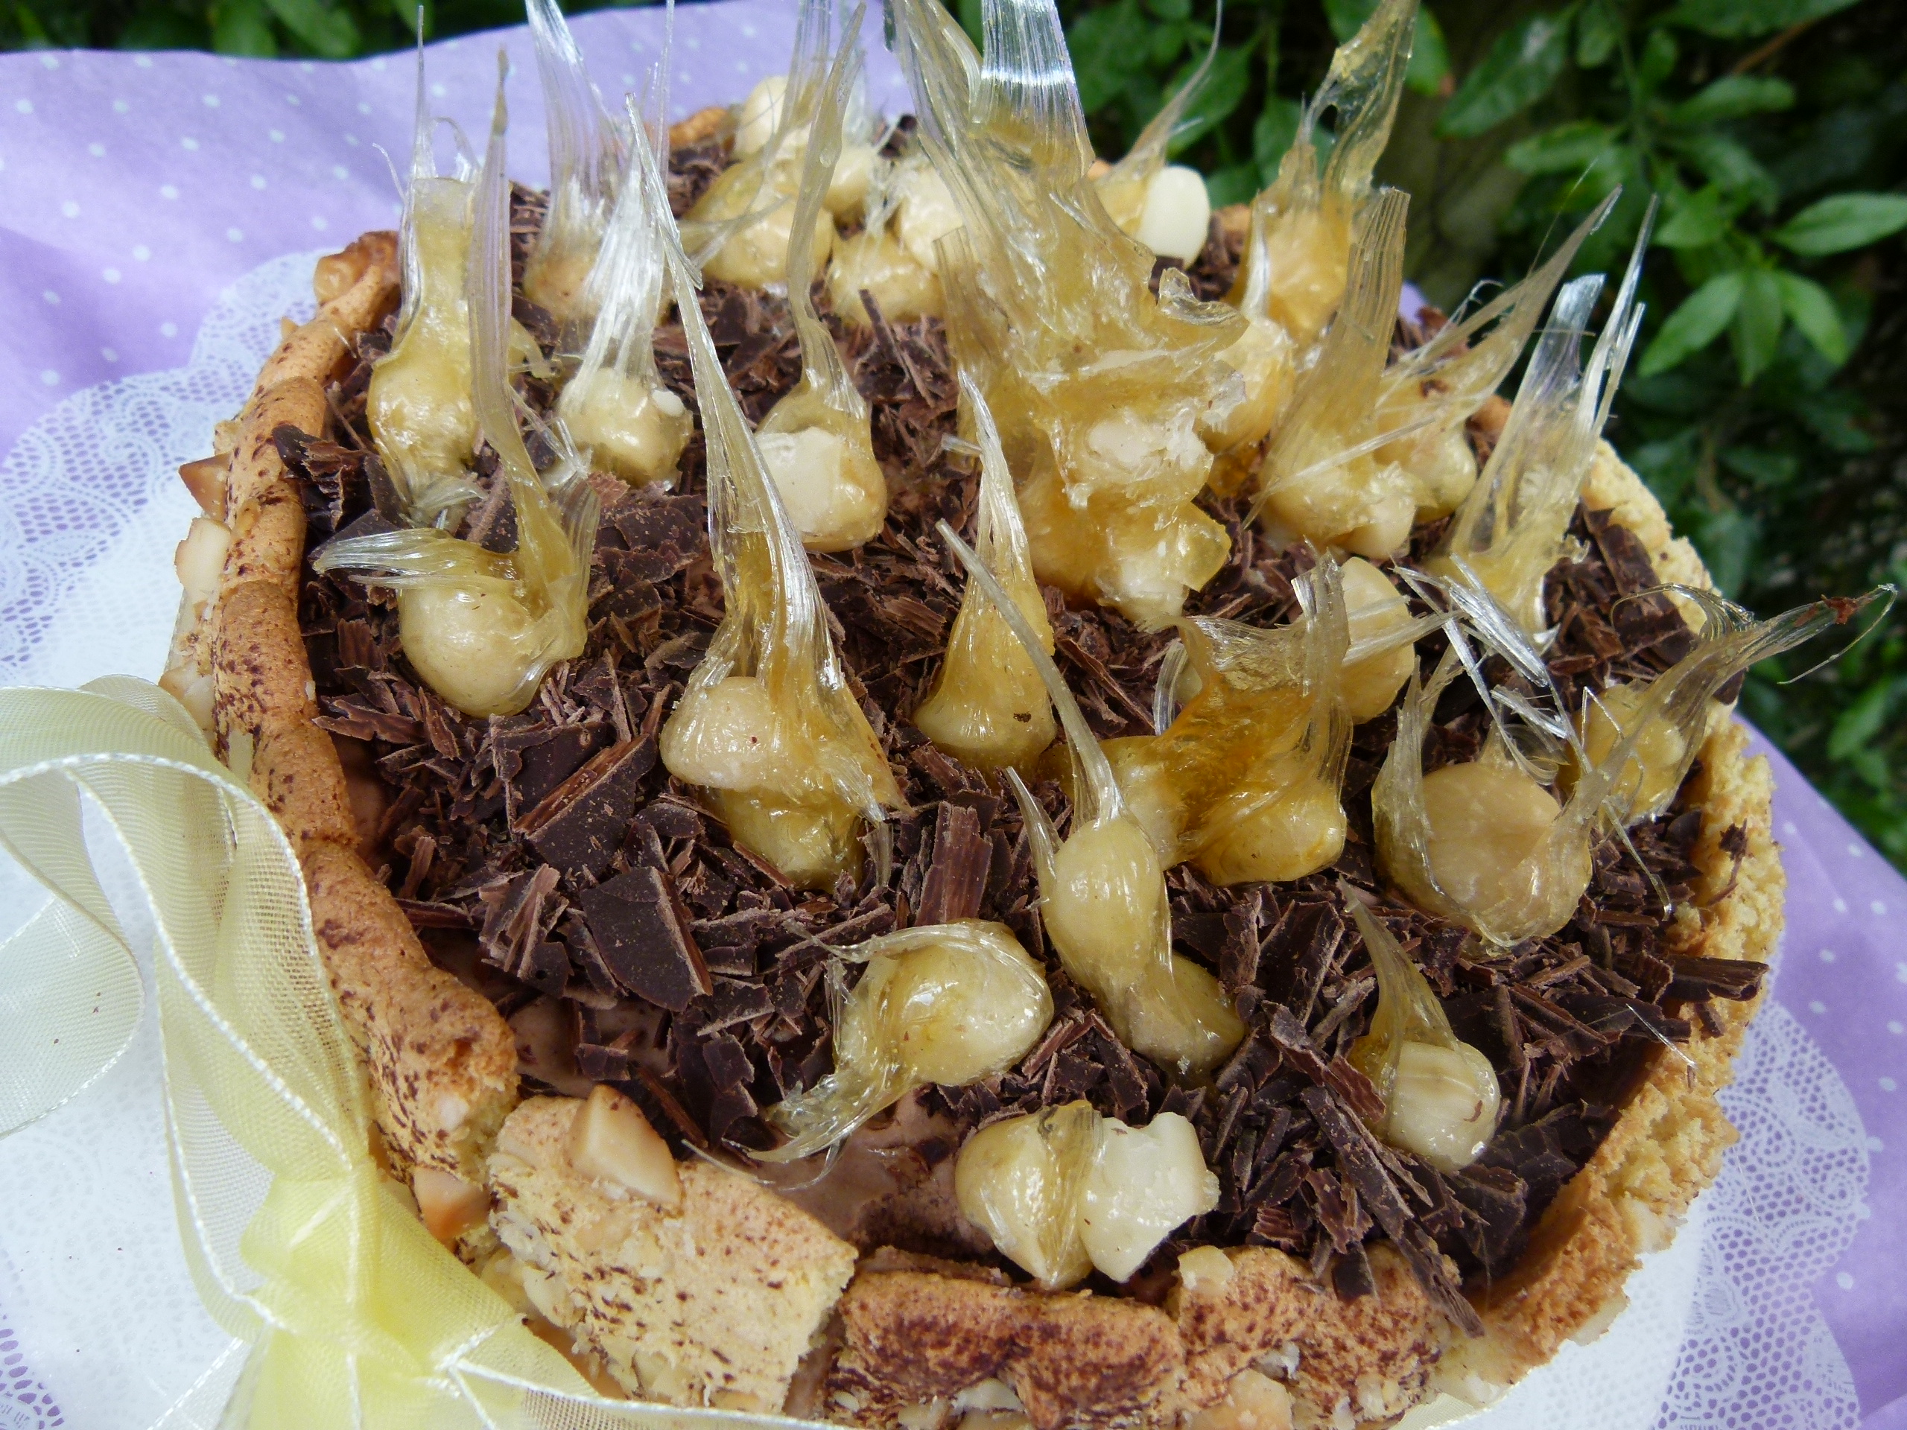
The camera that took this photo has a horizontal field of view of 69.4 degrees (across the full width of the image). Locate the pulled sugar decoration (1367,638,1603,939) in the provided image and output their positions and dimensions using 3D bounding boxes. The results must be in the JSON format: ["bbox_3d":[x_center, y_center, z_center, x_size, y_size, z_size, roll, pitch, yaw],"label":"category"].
[{"bbox_3d":[0.071,0.011,0.179,0.029,0.040,0.027,5,51,22],"label":"pulled sugar decoration"}]

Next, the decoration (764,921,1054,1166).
[{"bbox_3d":[-0.005,0.035,0.153,0.034,0.016,0.019,-25,61,-29],"label":"decoration"}]

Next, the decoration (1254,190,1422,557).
[{"bbox_3d":[0.062,-0.052,0.216,0.026,0.055,0.022,5,48,15],"label":"decoration"}]

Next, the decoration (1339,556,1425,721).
[{"bbox_3d":[0.063,-0.012,0.206,0.018,0.021,0.019,5,50,17],"label":"decoration"}]

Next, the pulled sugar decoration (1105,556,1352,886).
[{"bbox_3d":[0.036,0.003,0.173,0.033,0.041,0.022,8,49,12],"label":"pulled sugar decoration"}]

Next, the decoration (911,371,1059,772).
[{"bbox_3d":[0.003,-0.015,0.167,0.020,0.057,0.020,-3,52,1],"label":"decoration"}]

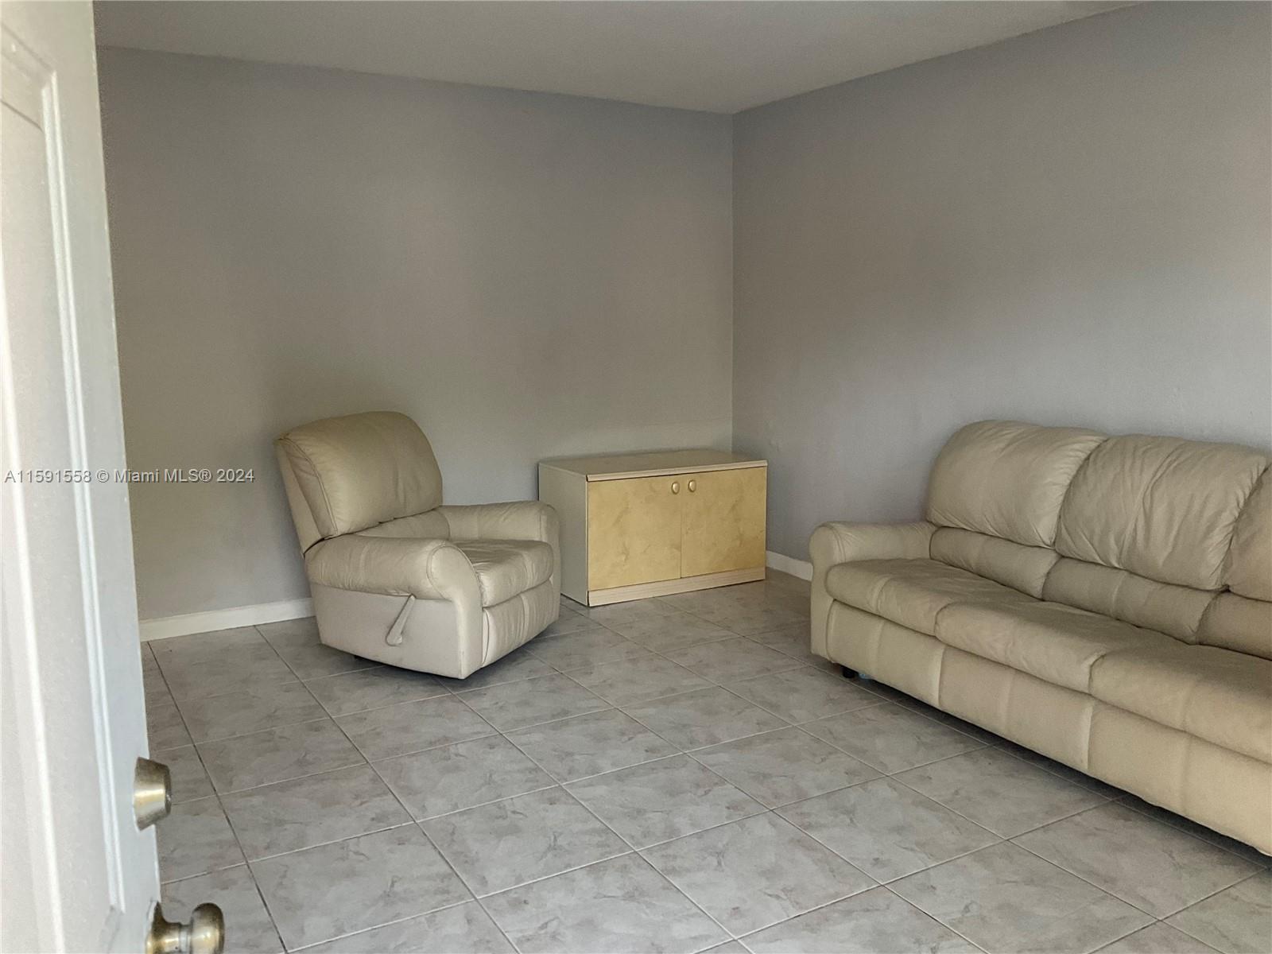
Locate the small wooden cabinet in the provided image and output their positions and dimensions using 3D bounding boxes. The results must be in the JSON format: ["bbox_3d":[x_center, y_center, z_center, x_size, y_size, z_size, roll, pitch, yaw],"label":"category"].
[{"bbox_3d":[0.090,0.234,5.581,1.055,0.637,0.540,-5,10,-29],"label":"small wooden cabinet"}]

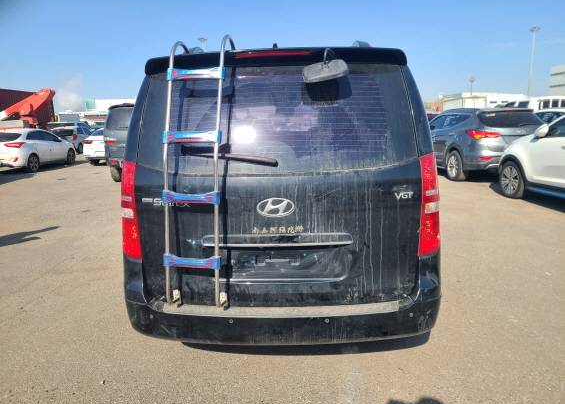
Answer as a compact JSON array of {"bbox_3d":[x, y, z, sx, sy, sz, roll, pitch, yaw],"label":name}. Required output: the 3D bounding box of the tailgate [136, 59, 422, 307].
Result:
[{"bbox_3d":[-0.023,-0.106,2.381,1.570,1.330,0.340,-1,11,3],"label":"tailgate"}]

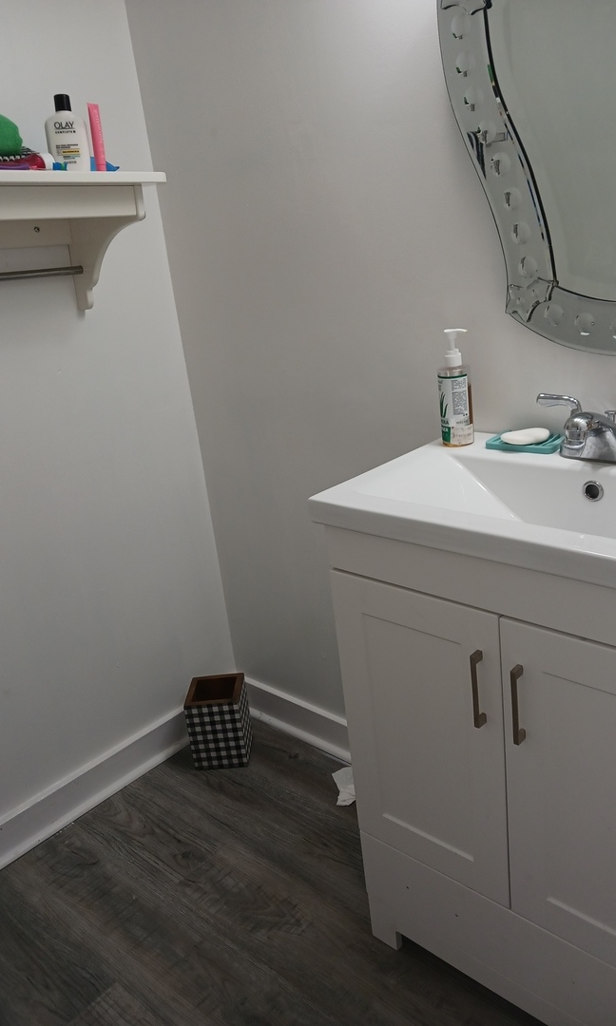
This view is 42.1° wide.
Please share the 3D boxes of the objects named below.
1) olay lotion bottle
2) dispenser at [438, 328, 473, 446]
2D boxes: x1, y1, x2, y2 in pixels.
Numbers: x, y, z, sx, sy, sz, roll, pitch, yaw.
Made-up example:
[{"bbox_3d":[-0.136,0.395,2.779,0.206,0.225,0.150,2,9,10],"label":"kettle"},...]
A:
[{"bbox_3d":[-0.432,-0.680,1.448,0.071,0.140,0.042,-9,19,-12],"label":"olay lotion bottle"},{"bbox_3d":[0.249,-0.214,1.359,0.054,0.196,0.053,-3,20,11],"label":"dispenser"}]

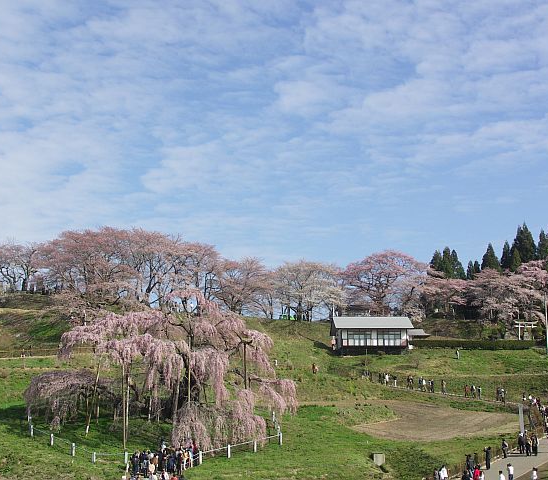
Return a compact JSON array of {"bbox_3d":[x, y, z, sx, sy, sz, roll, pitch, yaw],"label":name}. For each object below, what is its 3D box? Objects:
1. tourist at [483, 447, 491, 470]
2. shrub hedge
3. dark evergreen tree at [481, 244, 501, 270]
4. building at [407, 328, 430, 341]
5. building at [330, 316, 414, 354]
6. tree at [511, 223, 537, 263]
[{"bbox_3d":[15.490,15.928,59.300,0.500,1.680,0.520,-3,-5,30],"label":"tourist"},{"bbox_3d":[32.371,16.956,132.000,20.300,1.600,1.400,0,-5,5],"label":"shrub hedge"},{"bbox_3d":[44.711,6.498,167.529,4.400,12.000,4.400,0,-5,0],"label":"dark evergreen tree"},{"bbox_3d":[24.519,16.574,139.000,4.200,3.000,3.800,0,-5,0],"label":"building"},{"bbox_3d":[15.900,15.261,130.000,12.000,5.900,8.000,0,-5,0],"label":"building"},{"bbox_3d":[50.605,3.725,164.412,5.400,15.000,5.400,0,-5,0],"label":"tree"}]

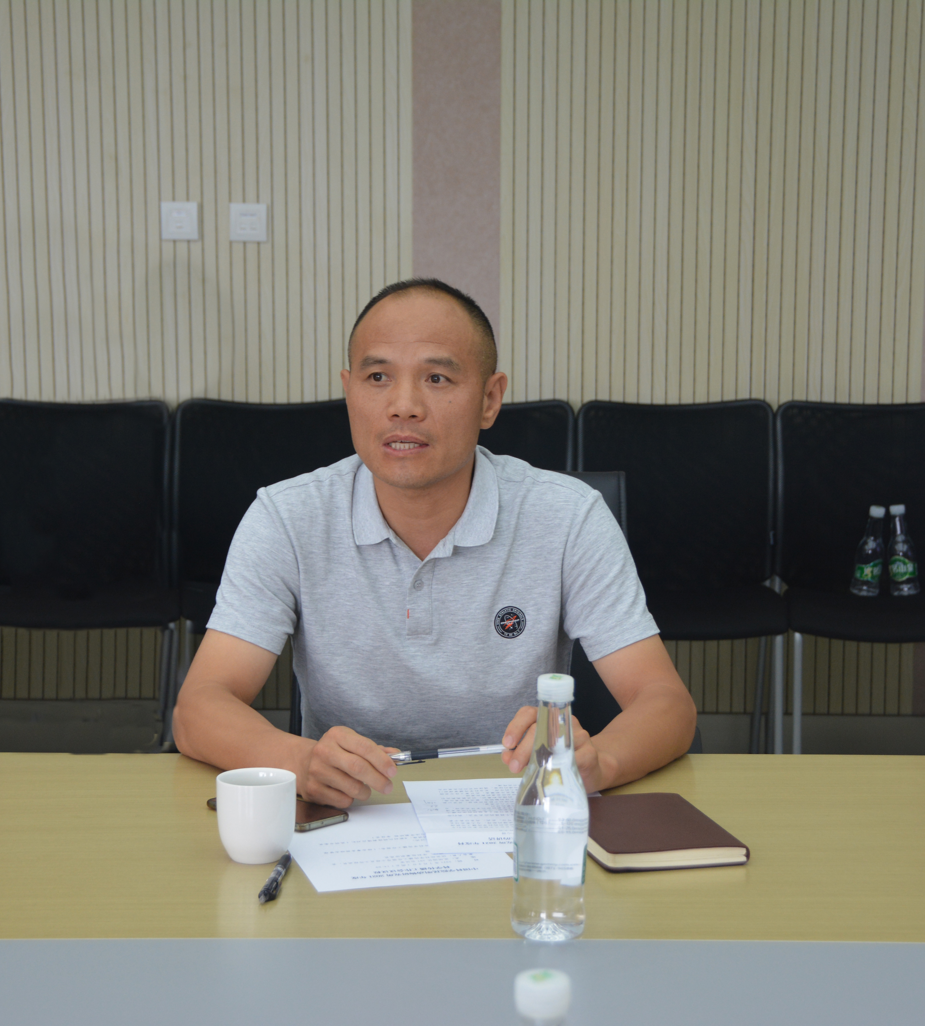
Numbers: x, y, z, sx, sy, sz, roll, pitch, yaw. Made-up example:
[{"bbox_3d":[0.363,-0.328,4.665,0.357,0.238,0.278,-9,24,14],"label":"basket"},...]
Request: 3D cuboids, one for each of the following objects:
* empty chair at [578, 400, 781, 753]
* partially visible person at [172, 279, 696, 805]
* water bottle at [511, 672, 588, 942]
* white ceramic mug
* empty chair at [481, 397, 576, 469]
[{"bbox_3d":[0.488,0.194,5.738,0.465,0.860,0.580,0,8,2],"label":"empty chair"},{"bbox_3d":[-0.034,0.368,3.087,0.610,1.290,0.660,1,8,5],"label":"partially visible person"},{"bbox_3d":[0.078,0.261,2.295,0.067,0.234,0.067,0,8,0],"label":"water bottle"},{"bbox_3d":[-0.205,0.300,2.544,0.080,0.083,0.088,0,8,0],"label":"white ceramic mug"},{"bbox_3d":[0.036,0.192,5.753,0.465,0.860,0.580,0,8,0],"label":"empty chair"}]

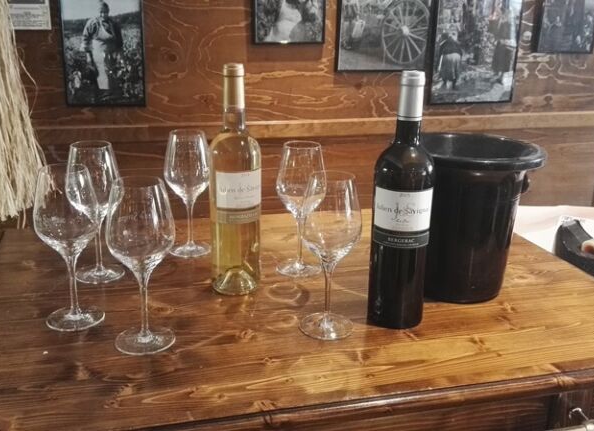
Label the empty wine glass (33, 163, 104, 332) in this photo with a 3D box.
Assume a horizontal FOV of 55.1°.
[{"bbox_3d":[-0.281,0.039,0.705,0.075,0.199,0.075,-6,19,-22],"label":"empty wine glass"}]

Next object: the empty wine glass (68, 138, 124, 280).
[{"bbox_3d":[-0.297,-0.006,0.845,0.075,0.199,0.075,-5,19,-19],"label":"empty wine glass"}]

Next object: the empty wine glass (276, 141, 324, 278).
[{"bbox_3d":[0.006,-0.010,0.885,0.075,0.199,0.075,2,17,0],"label":"empty wine glass"}]

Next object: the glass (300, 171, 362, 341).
[{"bbox_3d":[0.041,0.048,0.704,0.075,0.199,0.075,3,17,4],"label":"glass"}]

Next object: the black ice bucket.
[{"bbox_3d":[0.242,0.002,0.847,0.210,0.214,0.210,7,18,16],"label":"black ice bucket"}]

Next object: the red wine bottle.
[{"bbox_3d":[0.134,-0.017,0.720,0.075,0.319,0.075,5,18,10],"label":"red wine bottle"}]

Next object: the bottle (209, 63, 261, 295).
[{"bbox_3d":[-0.087,-0.049,0.801,0.075,0.319,0.075,1,17,0],"label":"bottle"}]

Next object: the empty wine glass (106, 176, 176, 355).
[{"bbox_3d":[-0.177,0.057,0.656,0.075,0.199,0.075,-3,18,-15],"label":"empty wine glass"}]

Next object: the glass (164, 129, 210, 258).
[{"bbox_3d":[-0.180,-0.036,0.952,0.075,0.199,0.075,-2,18,-11],"label":"glass"}]

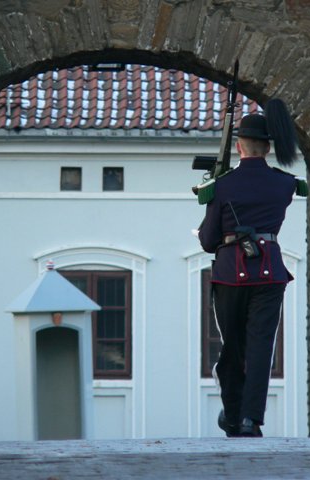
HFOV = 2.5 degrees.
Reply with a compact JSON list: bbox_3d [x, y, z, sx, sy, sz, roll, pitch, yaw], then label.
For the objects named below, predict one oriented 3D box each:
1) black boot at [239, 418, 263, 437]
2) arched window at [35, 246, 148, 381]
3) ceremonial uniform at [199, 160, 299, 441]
[{"bbox_3d":[0.556,1.081,41.350,0.120,0.125,0.295,0,-1,10],"label":"black boot"},{"bbox_3d":[-0.907,1.050,102.500,1.620,1.920,0.200,0,-1,0],"label":"arched window"},{"bbox_3d":[0.543,0.319,41.200,0.580,1.610,0.480,0,-1,-10],"label":"ceremonial uniform"}]

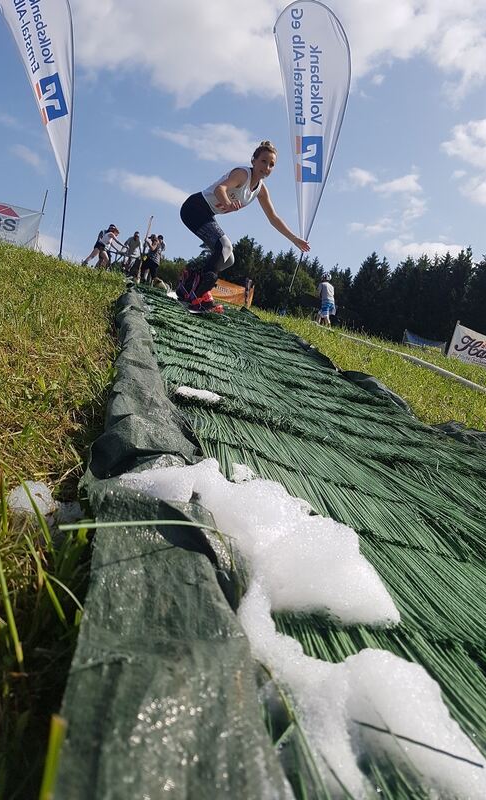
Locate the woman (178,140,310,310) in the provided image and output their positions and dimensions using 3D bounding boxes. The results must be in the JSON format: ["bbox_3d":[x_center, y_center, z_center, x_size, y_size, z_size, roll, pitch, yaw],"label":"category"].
[{"bbox_3d":[-0.012,-1.386,4.800,0.880,1.380,0.820,-3,-8,41],"label":"woman"}]

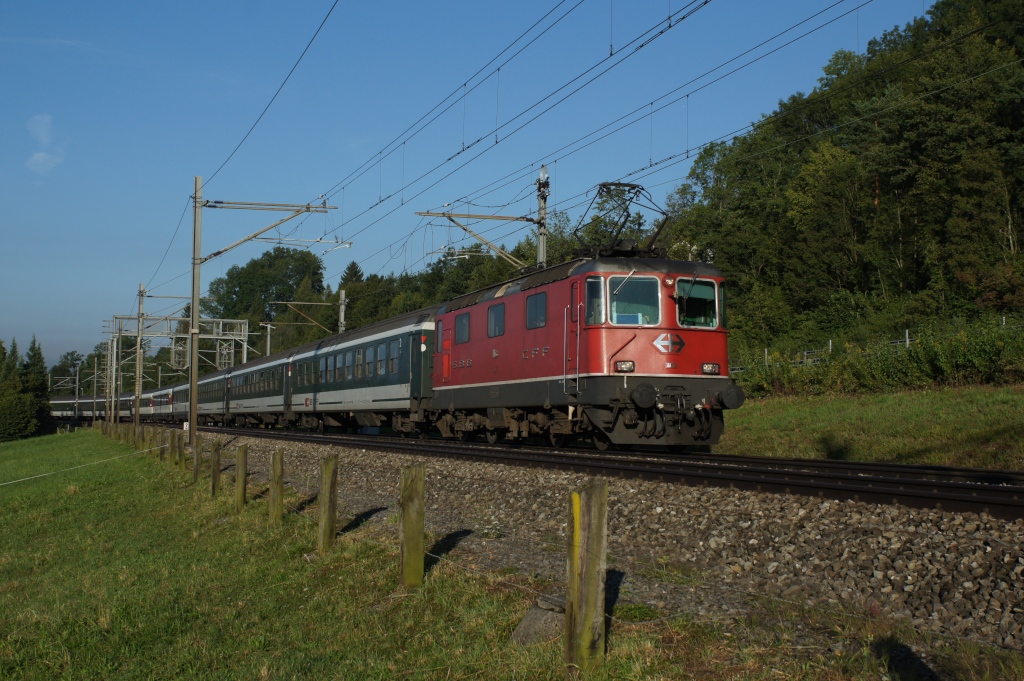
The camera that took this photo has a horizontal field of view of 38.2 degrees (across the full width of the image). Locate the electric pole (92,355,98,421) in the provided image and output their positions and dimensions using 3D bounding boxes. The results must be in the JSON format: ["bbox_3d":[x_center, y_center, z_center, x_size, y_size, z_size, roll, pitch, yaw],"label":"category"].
[{"bbox_3d":[-46.509,5.689,164.901,0.210,7.701,0.210,2,-3,-17],"label":"electric pole"}]

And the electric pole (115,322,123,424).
[{"bbox_3d":[-27.346,2.442,103.004,0.210,7.688,0.210,2,-3,-17],"label":"electric pole"}]

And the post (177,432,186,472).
[{"bbox_3d":[-8.429,2.830,37.691,0.165,1.017,0.155,2,-3,-17],"label":"post"}]

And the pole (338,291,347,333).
[{"bbox_3d":[-8.958,1.243,77.549,0.260,7.762,0.240,2,-3,-17],"label":"pole"}]

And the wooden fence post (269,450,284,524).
[{"bbox_3d":[-3.182,1.988,19.971,0.175,1.045,0.155,2,-3,-17],"label":"wooden fence post"}]

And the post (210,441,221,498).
[{"bbox_3d":[-5.605,2.433,27.936,0.155,1.083,0.155,2,-3,-17],"label":"post"}]

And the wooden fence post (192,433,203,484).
[{"bbox_3d":[-6.905,2.601,32.447,0.155,1.094,0.155,2,-3,-17],"label":"wooden fence post"}]

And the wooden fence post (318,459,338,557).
[{"bbox_3d":[-1.933,1.742,15.569,0.170,1.048,0.155,2,-3,-17],"label":"wooden fence post"}]

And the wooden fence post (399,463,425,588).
[{"bbox_3d":[-0.834,1.534,12.269,0.180,1.033,0.155,2,-3,-17],"label":"wooden fence post"}]

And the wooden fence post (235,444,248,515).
[{"bbox_3d":[-4.231,2.173,23.114,0.160,1.090,0.155,2,-3,-17],"label":"wooden fence post"}]

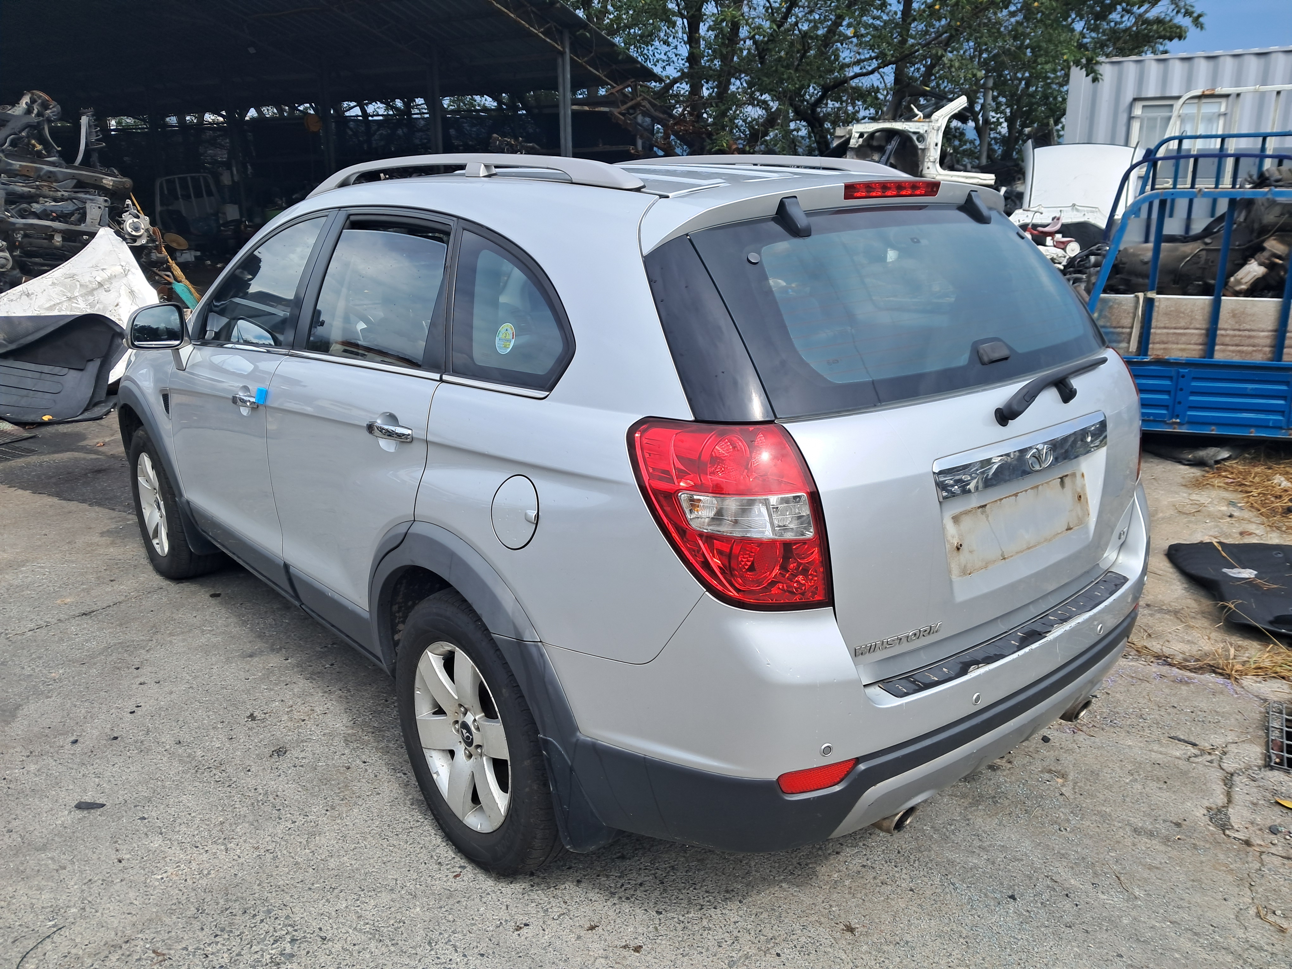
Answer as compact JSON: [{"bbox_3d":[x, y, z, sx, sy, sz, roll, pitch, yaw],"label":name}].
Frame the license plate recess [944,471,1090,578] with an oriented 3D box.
[{"bbox_3d":[0.797,0.076,2.144,0.540,0.130,0.030,-14,13,-38],"label":"license plate recess"}]

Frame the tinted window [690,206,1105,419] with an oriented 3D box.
[{"bbox_3d":[0.614,-0.398,2.227,1.210,0.465,0.080,-14,-18,-38],"label":"tinted window"}]

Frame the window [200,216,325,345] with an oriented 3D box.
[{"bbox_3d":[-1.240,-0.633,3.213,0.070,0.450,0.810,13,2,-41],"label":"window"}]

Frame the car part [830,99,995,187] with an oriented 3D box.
[{"bbox_3d":[3.035,-3.876,11.500,1.850,1.050,0.550,2,15,12],"label":"car part"}]

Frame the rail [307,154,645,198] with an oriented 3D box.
[{"bbox_3d":[-0.579,-0.844,2.747,0.090,0.120,1.830,-14,20,-38],"label":"rail"}]

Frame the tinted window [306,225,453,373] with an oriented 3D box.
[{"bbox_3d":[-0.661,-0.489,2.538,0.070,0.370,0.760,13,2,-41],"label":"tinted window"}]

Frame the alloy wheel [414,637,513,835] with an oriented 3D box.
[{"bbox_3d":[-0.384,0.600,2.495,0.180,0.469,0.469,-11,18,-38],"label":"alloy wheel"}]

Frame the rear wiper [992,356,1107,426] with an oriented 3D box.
[{"bbox_3d":[0.861,-0.197,2.099,0.460,0.100,0.085,-14,19,-37],"label":"rear wiper"}]

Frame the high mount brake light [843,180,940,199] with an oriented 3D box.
[{"bbox_3d":[0.543,-0.642,2.200,0.335,0.038,0.045,-14,19,-37],"label":"high mount brake light"}]

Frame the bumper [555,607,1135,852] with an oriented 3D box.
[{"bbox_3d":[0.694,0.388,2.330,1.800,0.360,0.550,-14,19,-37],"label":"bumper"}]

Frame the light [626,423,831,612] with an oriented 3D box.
[{"bbox_3d":[0.144,0.050,1.792,0.280,0.355,0.290,-14,20,-38],"label":"light"}]

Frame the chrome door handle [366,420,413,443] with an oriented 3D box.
[{"bbox_3d":[-0.587,-0.120,2.305,0.048,0.043,0.215,-14,19,-37],"label":"chrome door handle"}]

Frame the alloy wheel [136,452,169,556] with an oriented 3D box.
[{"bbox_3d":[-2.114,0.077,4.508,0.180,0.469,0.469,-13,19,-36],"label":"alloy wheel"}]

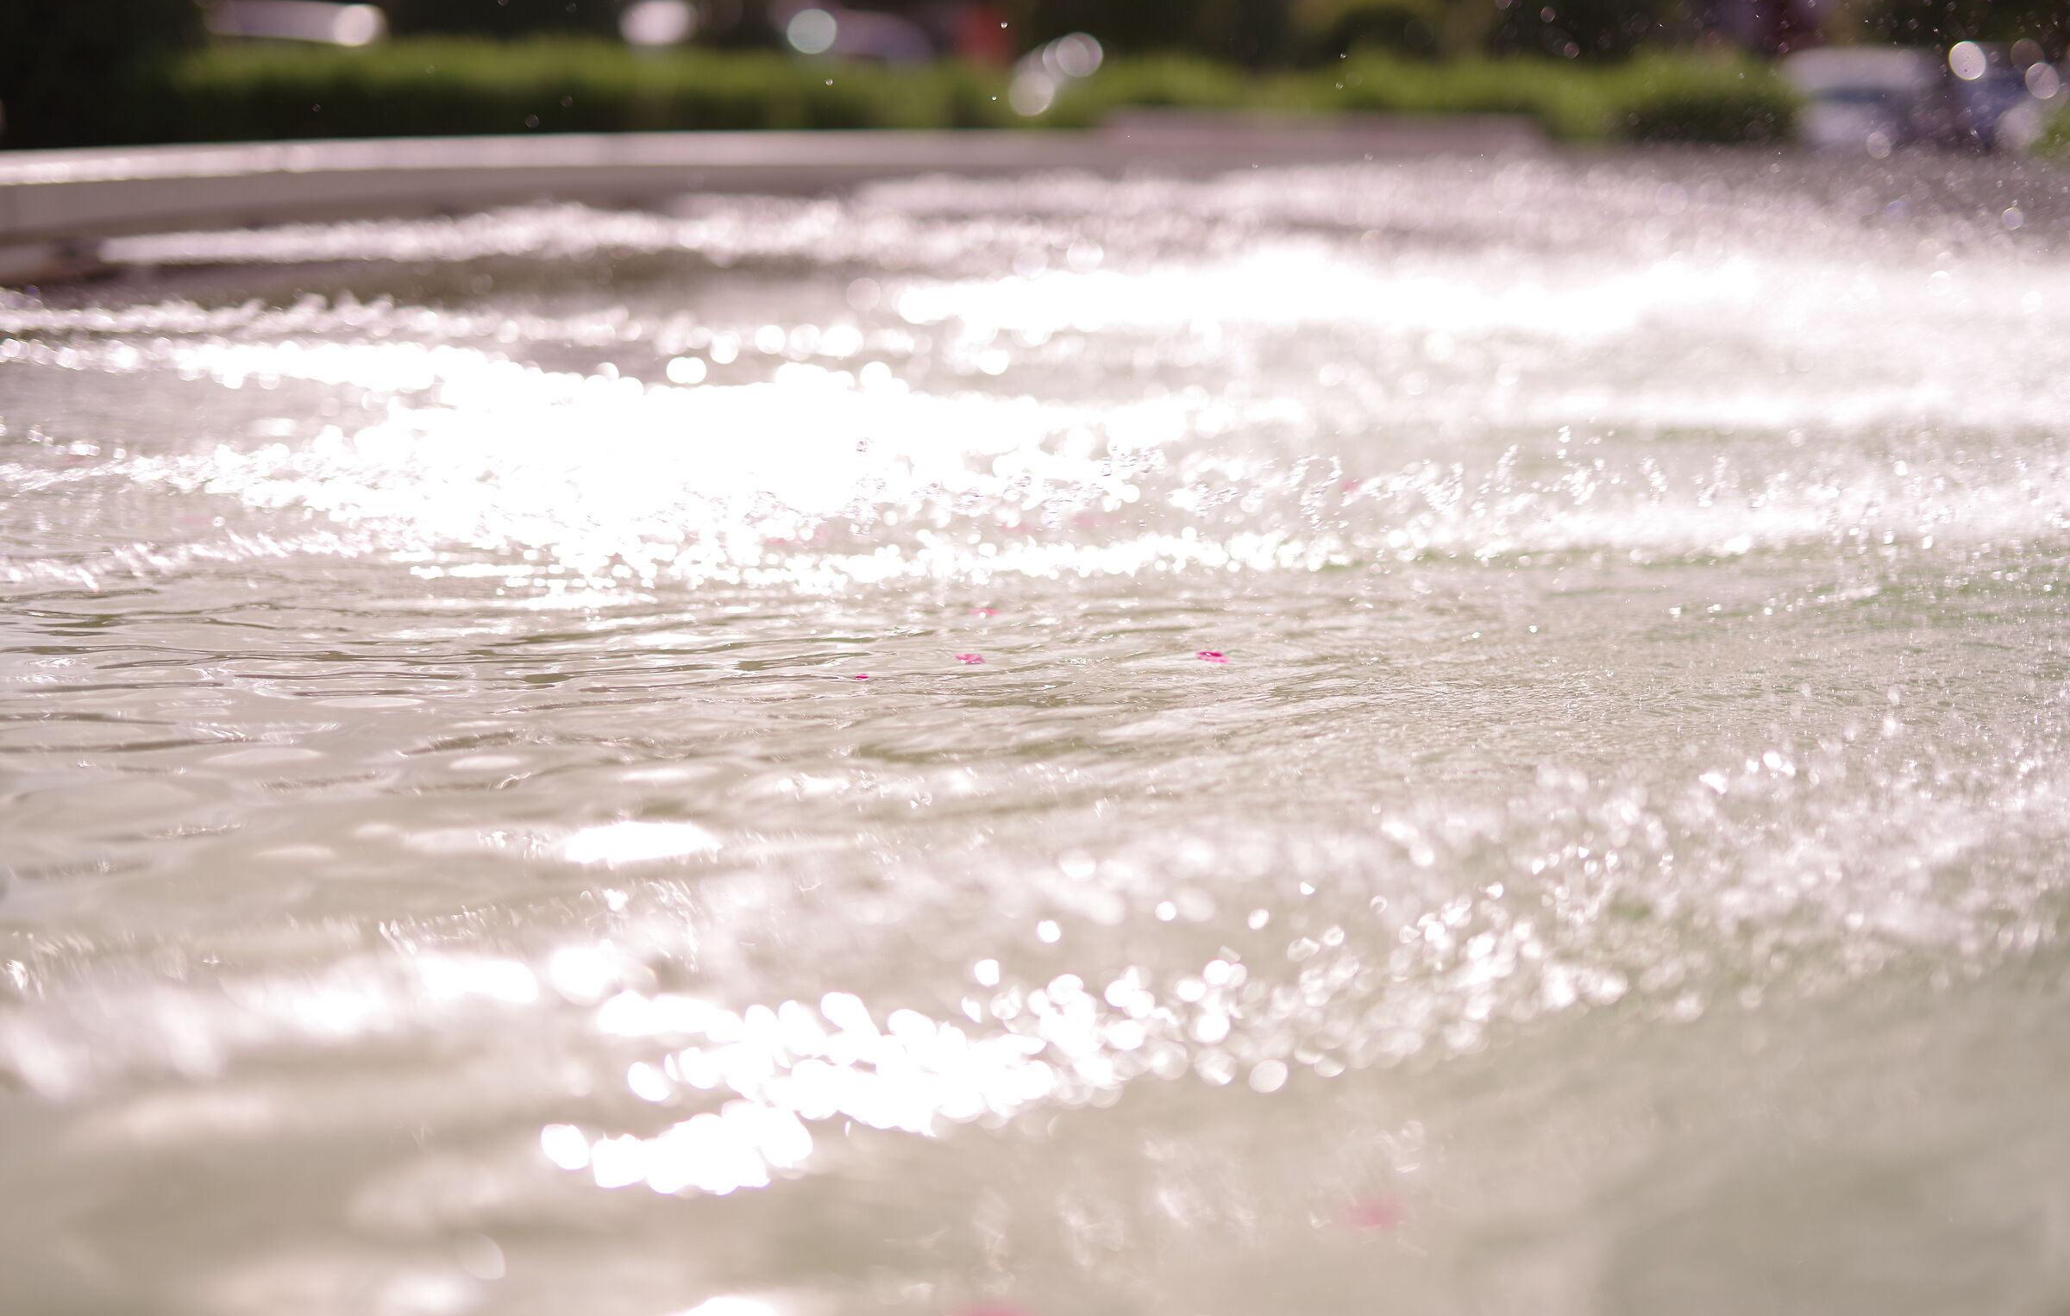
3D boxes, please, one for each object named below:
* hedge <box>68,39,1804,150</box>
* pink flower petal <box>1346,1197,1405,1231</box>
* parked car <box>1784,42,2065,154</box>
[{"bbox_3d":[-0.764,-3.503,19.000,11.200,0.800,1.100,1,11,0],"label":"hedge"},{"bbox_3d":[0.124,0.203,1.051,0.021,0.006,0.020,1,11,0],"label":"pink flower petal"},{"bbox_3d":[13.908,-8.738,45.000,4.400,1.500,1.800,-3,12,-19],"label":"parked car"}]

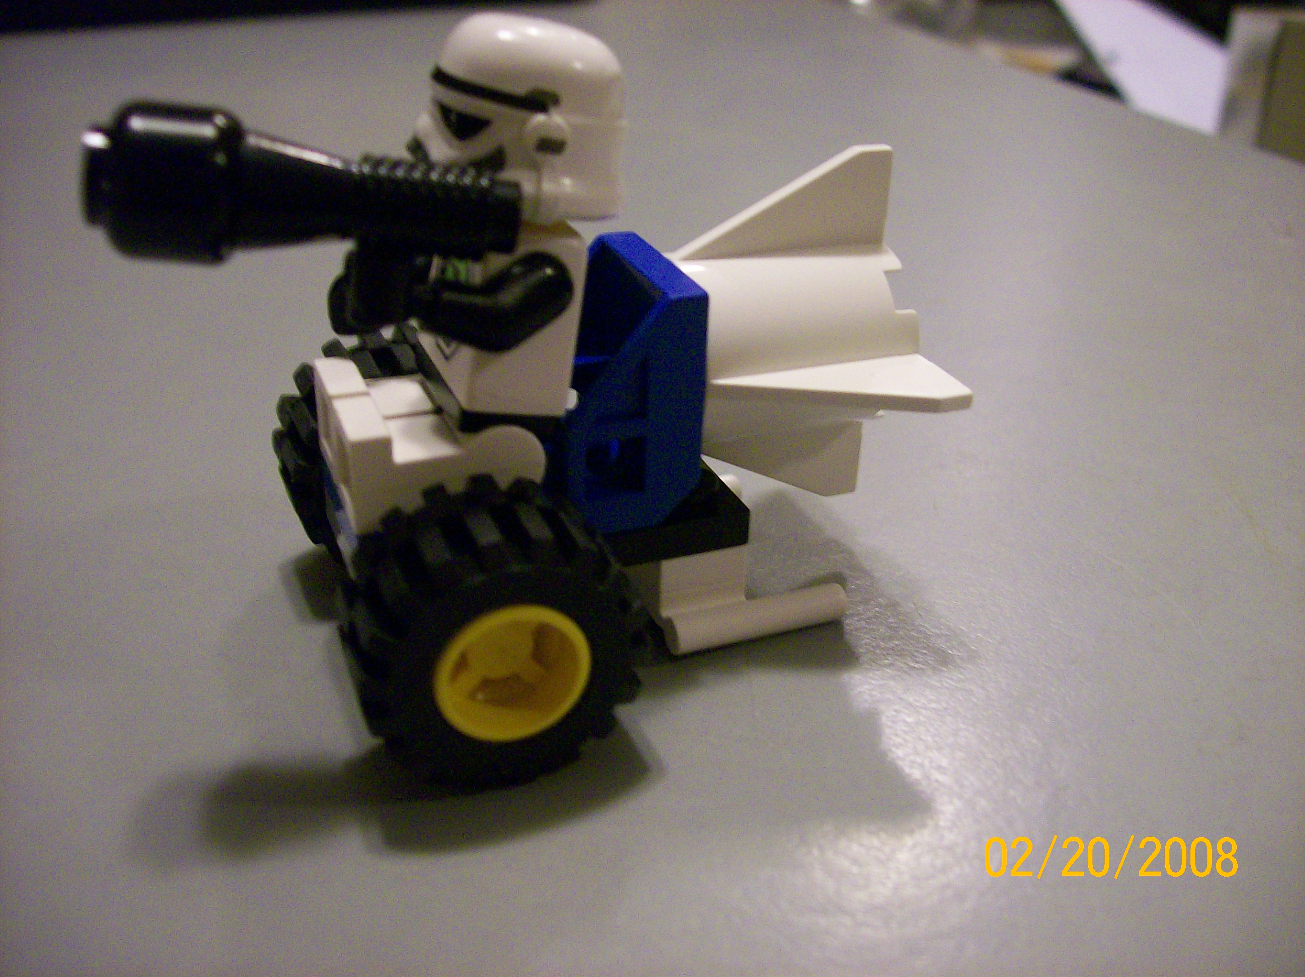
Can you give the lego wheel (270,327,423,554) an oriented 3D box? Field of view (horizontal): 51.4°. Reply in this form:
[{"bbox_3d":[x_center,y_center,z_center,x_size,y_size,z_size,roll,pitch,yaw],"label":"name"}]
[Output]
[{"bbox_3d":[-0.024,-0.003,0.128,0.021,0.021,0.012,-9,30,-20],"label":"lego wheel"}]

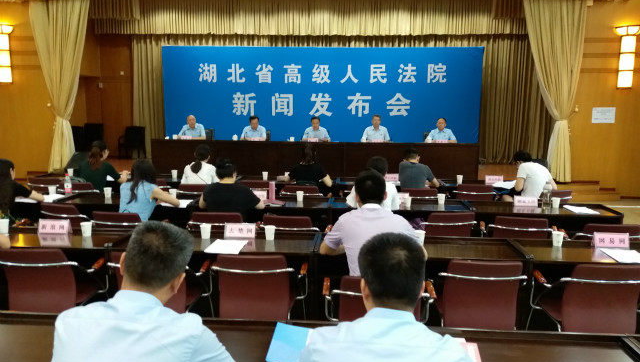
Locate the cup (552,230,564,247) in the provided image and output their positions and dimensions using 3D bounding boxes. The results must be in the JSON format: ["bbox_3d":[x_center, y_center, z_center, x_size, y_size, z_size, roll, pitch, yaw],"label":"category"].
[{"bbox_3d":[1.574,0.384,3.408,0.075,0.088,0.075,1,8,4],"label":"cup"}]

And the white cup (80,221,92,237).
[{"bbox_3d":[-1.573,0.327,3.485,0.075,0.087,0.075,1,8,0],"label":"white cup"}]

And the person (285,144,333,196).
[{"bbox_3d":[-0.127,0.173,6.103,0.540,1.220,0.750,1,8,4],"label":"person"}]

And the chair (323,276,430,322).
[{"bbox_3d":[0.309,0.851,2.823,0.570,0.860,0.600,1,7,3],"label":"chair"}]

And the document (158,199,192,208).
[{"bbox_3d":[-1.296,0.203,4.697,0.240,0.008,0.320,1,8,3],"label":"document"}]

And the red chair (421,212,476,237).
[{"bbox_3d":[1.018,0.621,4.422,0.550,0.800,0.560,0,8,-5],"label":"red chair"}]

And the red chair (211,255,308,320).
[{"bbox_3d":[-0.345,0.770,3.164,0.550,0.810,0.570,1,8,4],"label":"red chair"}]

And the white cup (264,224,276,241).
[{"bbox_3d":[-0.328,0.346,3.438,0.075,0.087,0.075,1,8,3],"label":"white cup"}]

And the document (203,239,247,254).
[{"bbox_3d":[-0.578,0.408,3.239,0.210,0.005,0.300,1,8,3],"label":"document"}]

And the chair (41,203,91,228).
[{"bbox_3d":[-2.029,0.574,4.482,0.570,0.850,0.580,3,8,17],"label":"chair"}]

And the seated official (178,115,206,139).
[{"bbox_3d":[-2.433,-0.626,9.871,0.540,1.240,0.750,1,7,3],"label":"seated official"}]

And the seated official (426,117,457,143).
[{"bbox_3d":[2.346,-0.604,10.008,0.580,1.220,0.750,1,8,4],"label":"seated official"}]

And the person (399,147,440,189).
[{"bbox_3d":[1.113,0.252,5.952,0.520,1.270,0.750,2,7,11],"label":"person"}]

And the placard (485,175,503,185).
[{"bbox_3d":[2.242,0.005,6.660,0.220,0.100,0.085,1,7,3],"label":"placard"}]

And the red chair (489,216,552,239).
[{"bbox_3d":[1.601,0.645,4.290,0.550,0.800,0.560,2,8,12],"label":"red chair"}]

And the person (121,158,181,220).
[{"bbox_3d":[-1.464,0.400,4.428,0.460,1.210,0.700,3,8,14],"label":"person"}]

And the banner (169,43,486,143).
[{"bbox_3d":[-0.024,-1.613,11.625,7.120,2.740,0.100,1,8,4],"label":"banner"}]

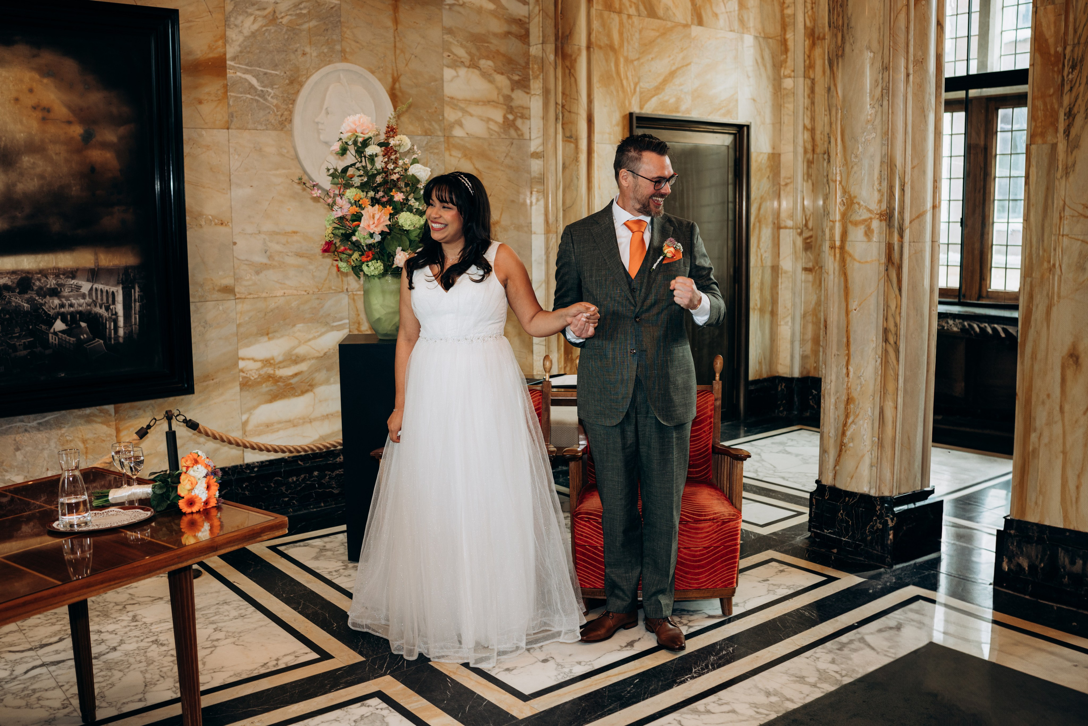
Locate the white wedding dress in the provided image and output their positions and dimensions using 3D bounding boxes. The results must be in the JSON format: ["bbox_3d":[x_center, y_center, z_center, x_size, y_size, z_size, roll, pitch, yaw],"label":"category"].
[{"bbox_3d":[-0.305,0.292,3.902,0.870,1.467,0.690,2,9,18],"label":"white wedding dress"}]

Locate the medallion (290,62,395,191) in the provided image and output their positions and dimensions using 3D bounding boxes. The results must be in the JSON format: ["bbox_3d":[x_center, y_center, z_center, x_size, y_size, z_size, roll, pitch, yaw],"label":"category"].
[{"bbox_3d":[-1.043,-1.233,5.519,0.572,0.639,0.060,-7,11,-38],"label":"medallion"}]

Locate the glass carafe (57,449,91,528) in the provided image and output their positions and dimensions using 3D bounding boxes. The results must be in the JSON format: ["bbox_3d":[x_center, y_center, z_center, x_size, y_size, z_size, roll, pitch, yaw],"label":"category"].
[{"bbox_3d":[-1.253,0.329,2.808,0.089,0.194,0.089,-3,9,-17],"label":"glass carafe"}]

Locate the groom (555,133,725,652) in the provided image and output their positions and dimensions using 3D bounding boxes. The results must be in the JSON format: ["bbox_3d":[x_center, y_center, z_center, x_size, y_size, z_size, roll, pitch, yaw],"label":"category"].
[{"bbox_3d":[0.340,0.112,3.804,0.600,1.842,0.470,-1,8,-3],"label":"groom"}]

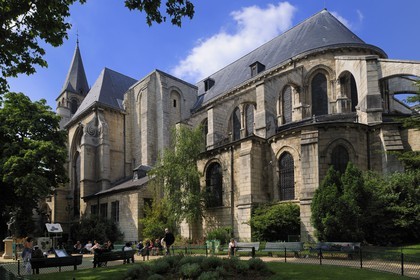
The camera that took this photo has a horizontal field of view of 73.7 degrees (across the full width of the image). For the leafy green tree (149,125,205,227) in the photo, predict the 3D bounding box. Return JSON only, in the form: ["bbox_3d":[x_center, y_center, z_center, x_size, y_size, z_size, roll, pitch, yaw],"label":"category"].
[{"bbox_3d":[-2.632,3.182,22.000,4.400,9.000,4.200,-1,-3,0],"label":"leafy green tree"}]

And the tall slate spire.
[{"bbox_3d":[-37.468,-20.057,78.000,8.300,15.600,8.300,-4,-5,45],"label":"tall slate spire"}]

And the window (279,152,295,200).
[{"bbox_3d":[5.874,2.803,21.500,1.350,3.700,0.350,-3,-4,37],"label":"window"}]

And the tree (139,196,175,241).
[{"bbox_3d":[-4.875,7.382,26.000,3.200,4.200,3.000,0,-6,0],"label":"tree"}]

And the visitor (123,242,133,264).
[{"bbox_3d":[-4.479,6.172,15.200,0.520,1.170,0.720,1,-4,-27],"label":"visitor"}]

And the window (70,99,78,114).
[{"bbox_3d":[-41.134,-10.170,85.000,2.300,5.000,0.600,5,-8,-38],"label":"window"}]

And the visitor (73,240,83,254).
[{"bbox_3d":[-10.387,8.470,22.000,0.600,1.150,0.750,0,-3,-6],"label":"visitor"}]

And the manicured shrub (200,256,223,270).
[{"bbox_3d":[0.062,5.116,11.600,0.920,0.620,0.880,-1,-3,0],"label":"manicured shrub"}]

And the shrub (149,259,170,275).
[{"bbox_3d":[-2.107,5.344,11.800,0.920,0.660,0.880,0,-6,0],"label":"shrub"}]

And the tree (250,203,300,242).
[{"bbox_3d":[5.123,6.579,21.800,3.900,3.400,3.200,0,-6,0],"label":"tree"}]

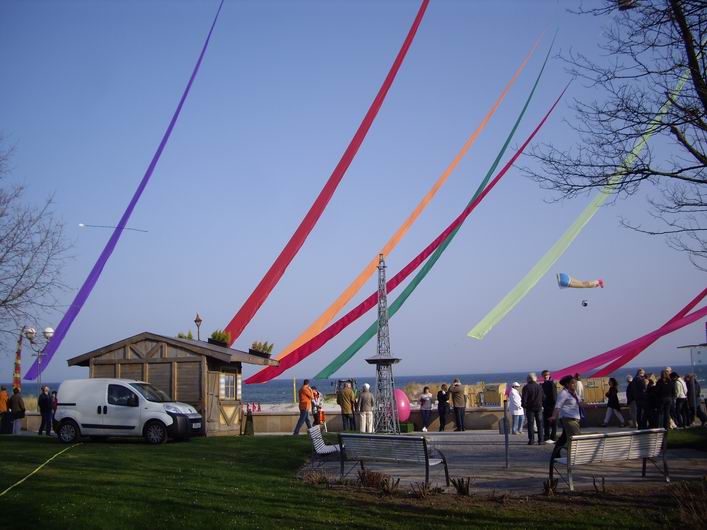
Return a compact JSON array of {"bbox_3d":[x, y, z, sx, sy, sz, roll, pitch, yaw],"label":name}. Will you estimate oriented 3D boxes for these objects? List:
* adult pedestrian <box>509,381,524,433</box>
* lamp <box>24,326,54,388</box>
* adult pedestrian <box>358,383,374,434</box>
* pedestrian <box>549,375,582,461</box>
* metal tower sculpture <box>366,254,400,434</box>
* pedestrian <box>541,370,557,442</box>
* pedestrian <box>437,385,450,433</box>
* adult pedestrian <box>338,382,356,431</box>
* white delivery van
[{"bbox_3d":[4.915,4.328,23.400,0.400,1.553,0.500,-4,-8,14],"label":"adult pedestrian"},{"bbox_3d":[-12.753,4.609,31.645,1.212,4.158,0.420,-2,-8,0],"label":"lamp"},{"bbox_3d":[0.432,4.764,25.800,0.520,1.617,0.340,-2,-8,3],"label":"adult pedestrian"},{"bbox_3d":[4.172,2.997,15.200,0.620,1.661,0.500,-2,-8,3],"label":"pedestrian"},{"bbox_3d":[0.998,2.541,25.400,1.020,5.828,1.020,-4,-8,14],"label":"metal tower sculpture"},{"bbox_3d":[4.900,3.540,19.400,0.520,1.780,0.360,2,-9,-24],"label":"pedestrian"},{"bbox_3d":[2.935,4.722,25.595,0.450,1.542,0.350,2,-9,-23],"label":"pedestrian"},{"bbox_3d":[-0.227,4.855,26.525,0.550,1.659,0.380,-2,-8,6],"label":"adult pedestrian"},{"bbox_3d":[-6.070,3.950,21.140,3.880,1.720,1.740,-3,-8,12],"label":"white delivery van"}]

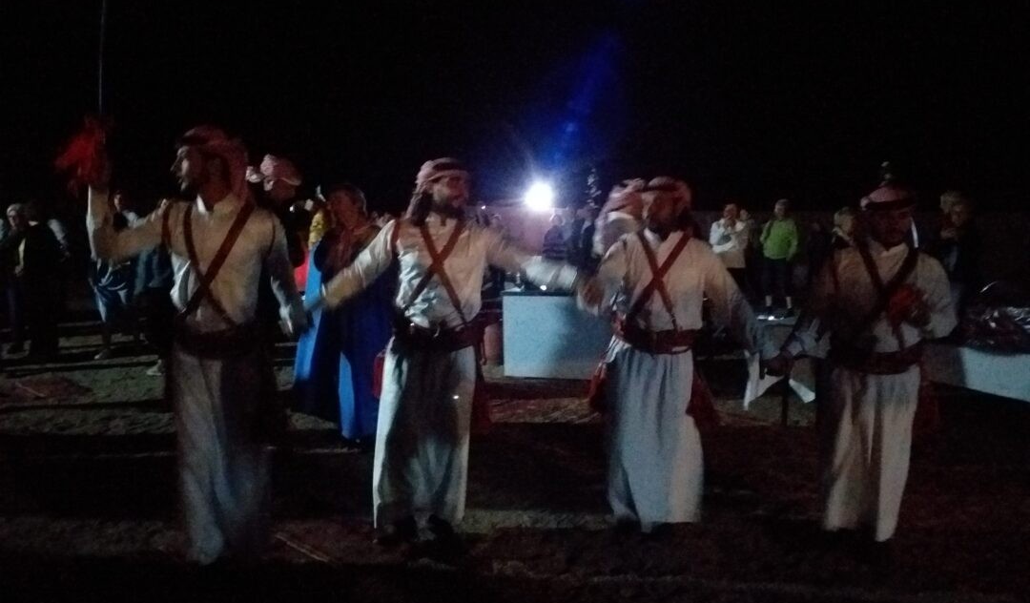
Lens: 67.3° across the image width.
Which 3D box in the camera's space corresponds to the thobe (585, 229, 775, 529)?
[{"bbox_3d":[0.755,0.367,3.550,0.875,1.399,0.420,1,6,7],"label":"thobe"}]

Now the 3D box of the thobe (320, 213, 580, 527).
[{"bbox_3d":[-0.281,0.314,3.380,1.133,1.390,0.450,0,6,-3],"label":"thobe"}]

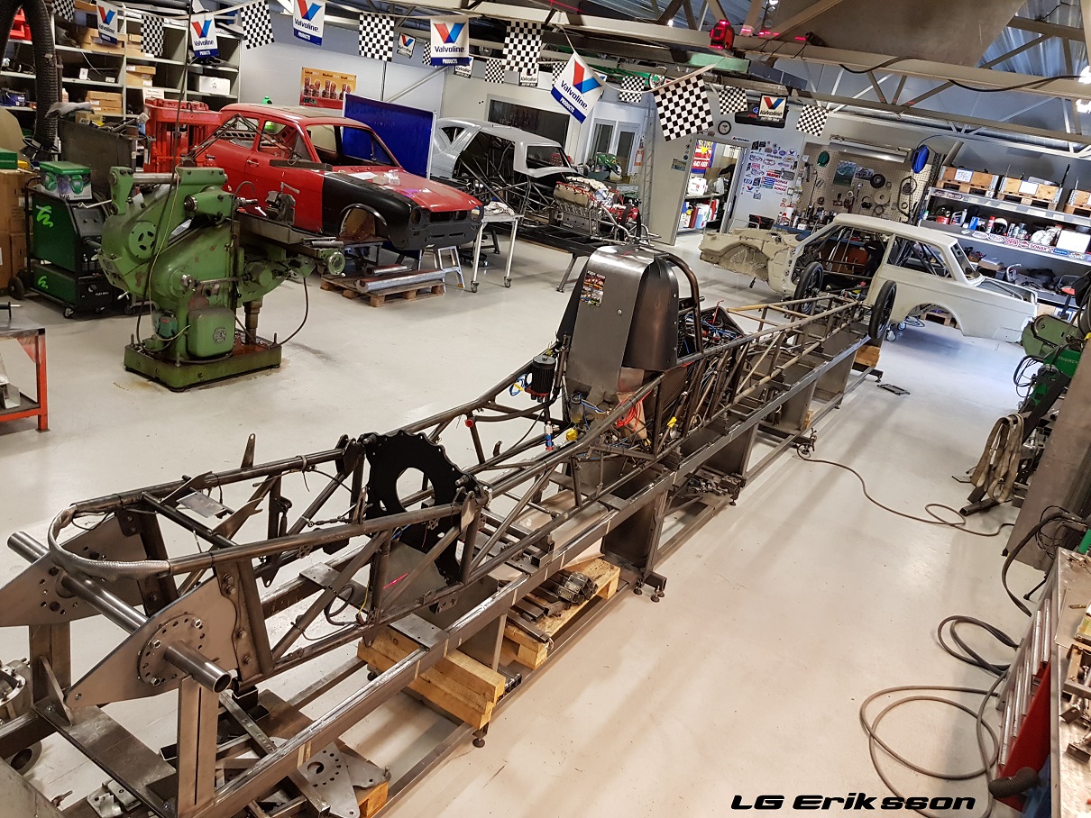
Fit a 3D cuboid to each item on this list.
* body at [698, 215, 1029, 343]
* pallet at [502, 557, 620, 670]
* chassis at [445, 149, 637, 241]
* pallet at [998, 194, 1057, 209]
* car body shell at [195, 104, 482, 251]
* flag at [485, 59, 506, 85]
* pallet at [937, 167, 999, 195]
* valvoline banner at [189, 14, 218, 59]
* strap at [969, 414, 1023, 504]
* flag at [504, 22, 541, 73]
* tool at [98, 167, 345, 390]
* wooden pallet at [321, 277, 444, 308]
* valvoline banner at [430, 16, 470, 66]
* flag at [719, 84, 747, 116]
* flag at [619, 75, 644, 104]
[{"bbox_3d":[4.711,-2.145,12.073,4.564,1.245,1.700,20,22,25],"label":"body"},{"bbox_3d":[-0.081,0.831,3.833,0.600,0.144,0.800,20,22,25],"label":"pallet"},{"bbox_3d":[-0.177,-3.162,11.523,3.724,0.970,1.200,23,23,31],"label":"chassis"},{"bbox_3d":[7.488,-3.235,12.761,0.800,0.144,1.200,20,22,24],"label":"pallet"},{"bbox_3d":[-2.717,-2.900,9.978,3.900,1.150,1.570,20,23,24],"label":"car body shell"},{"bbox_3d":[-0.668,-4.521,10.958,0.300,0.285,0.020,17,21,28],"label":"flag"},{"bbox_3d":[6.754,-3.575,12.976,0.800,0.345,1.200,21,23,27],"label":"pallet"},{"bbox_3d":[-2.864,-3.139,6.892,0.320,0.325,0.020,7,16,31],"label":"valvoline banner"},{"bbox_3d":[3.497,0.379,6.322,0.250,0.680,0.300,21,23,27],"label":"strap"},{"bbox_3d":[-0.210,-3.303,7.470,0.050,0.408,0.492,-9,27,-43],"label":"flag"},{"bbox_3d":[-2.395,-0.961,5.971,1.420,1.510,1.700,21,23,27],"label":"tool"},{"bbox_3d":[-1.830,-1.402,9.339,0.800,0.144,1.200,20,22,24],"label":"wooden pallet"},{"bbox_3d":[-0.913,-3.518,7.827,0.493,0.422,0.030,15,19,35],"label":"valvoline banner"},{"bbox_3d":[2.160,-3.540,9.413,0.300,0.280,0.020,-2,12,33],"label":"flag"},{"bbox_3d":[1.061,-3.907,10.017,0.300,0.285,0.020,20,23,27],"label":"flag"}]

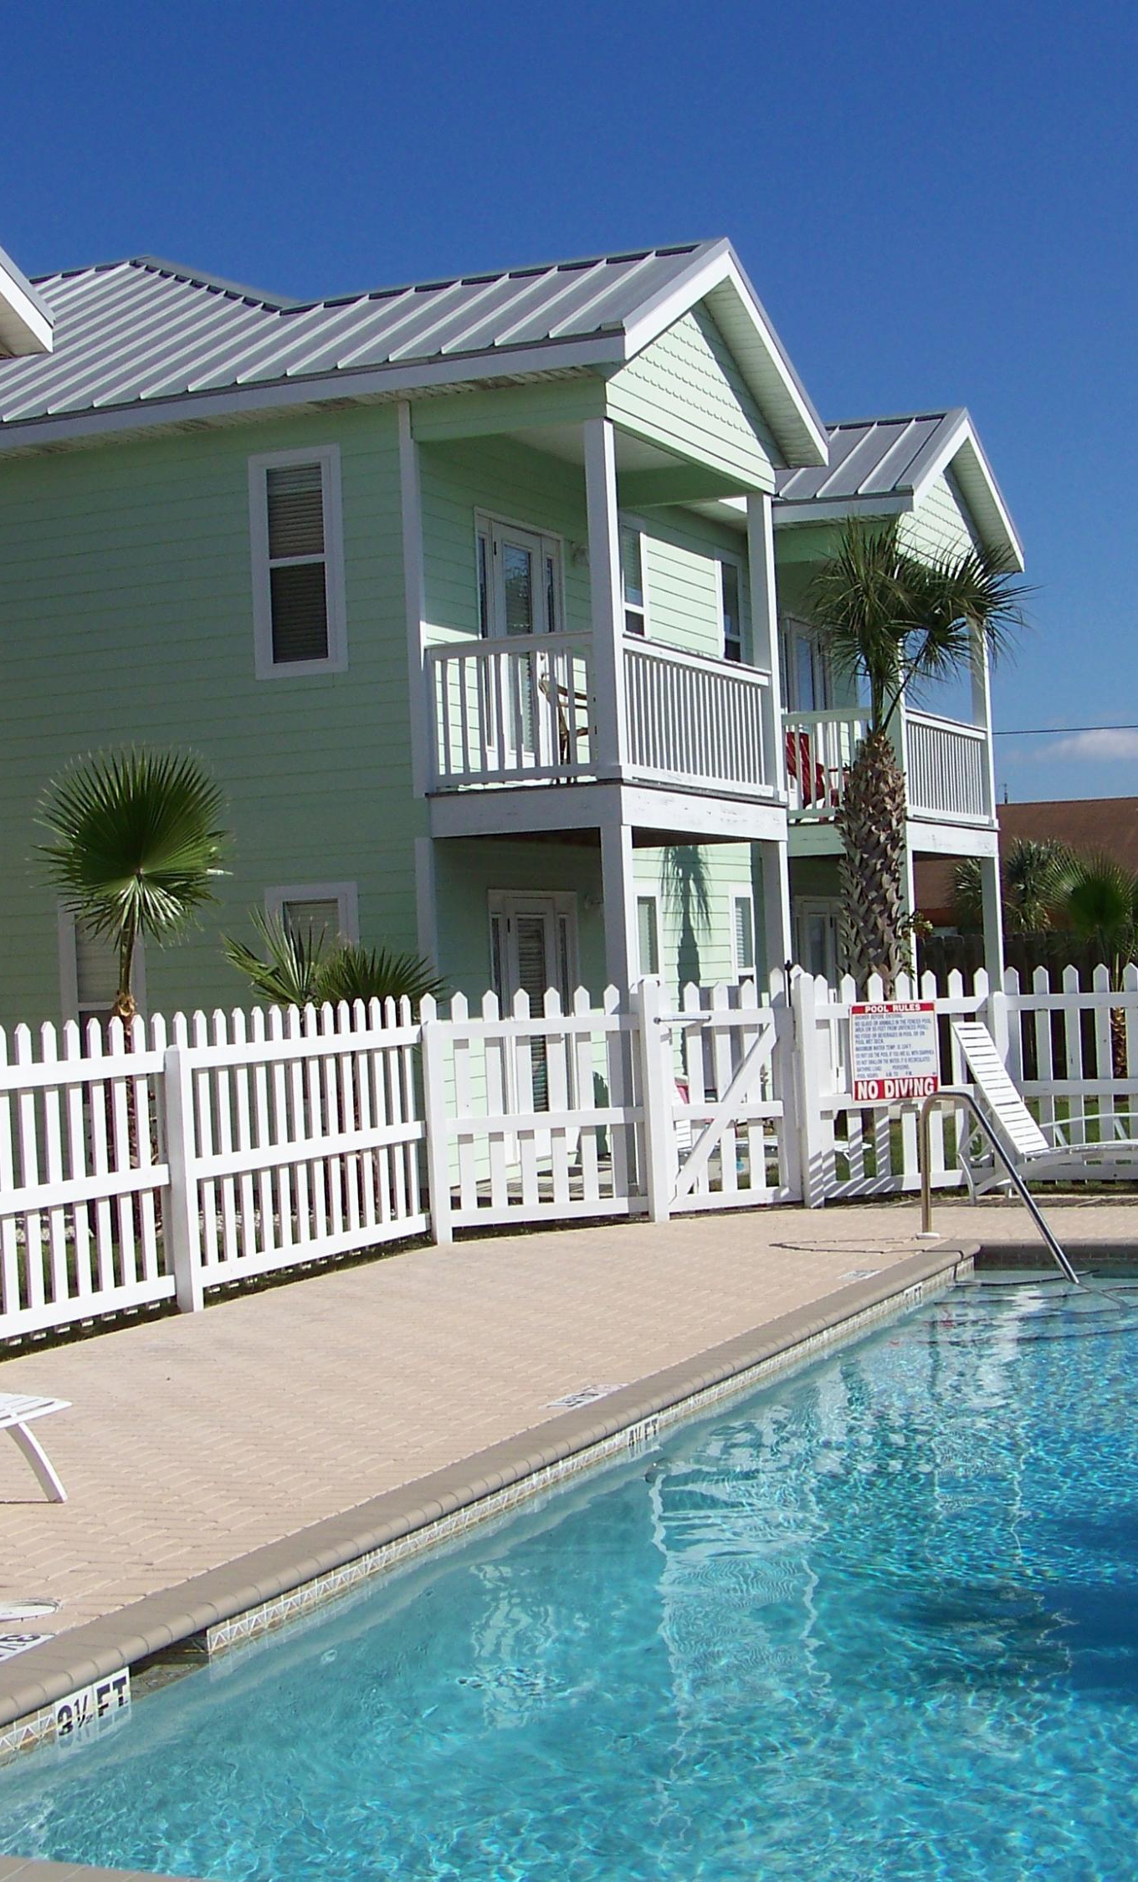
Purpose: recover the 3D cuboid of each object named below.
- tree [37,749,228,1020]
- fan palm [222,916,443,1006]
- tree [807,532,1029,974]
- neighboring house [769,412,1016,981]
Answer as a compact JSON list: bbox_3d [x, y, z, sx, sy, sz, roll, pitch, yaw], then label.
[{"bbox_3d":[-2.561,0.318,15.585,1.137,2.924,1.100,-2,-1,0],"label":"tree"},{"bbox_3d":[-1.473,0.785,16.790,1.413,1.937,1.350,-2,-1,0],"label":"fan palm"},{"bbox_3d":[3.010,-0.960,21.974,1.884,5.207,1.900,-2,-1,0],"label":"tree"},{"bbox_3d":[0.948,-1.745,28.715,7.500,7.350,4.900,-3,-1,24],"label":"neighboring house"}]

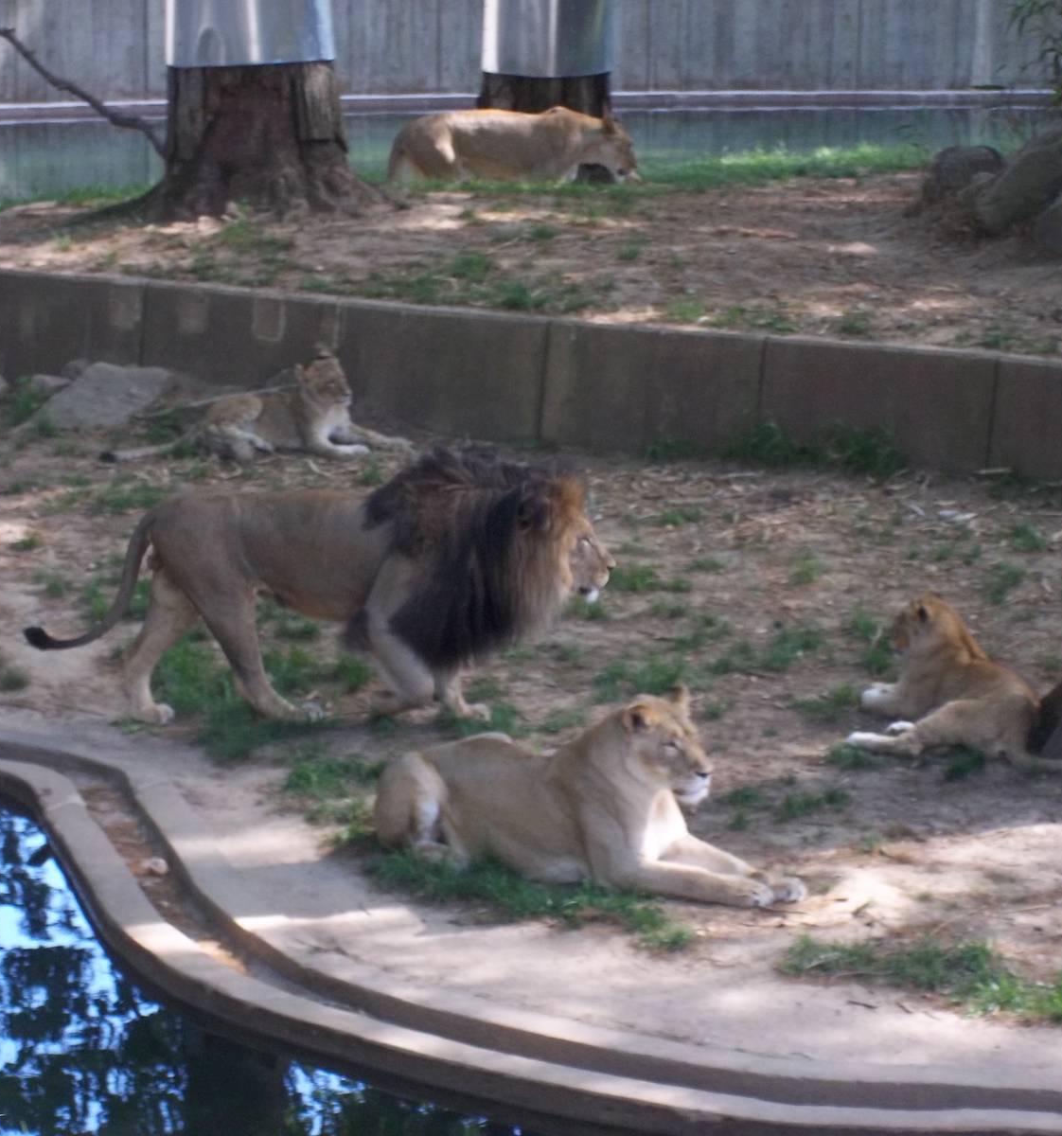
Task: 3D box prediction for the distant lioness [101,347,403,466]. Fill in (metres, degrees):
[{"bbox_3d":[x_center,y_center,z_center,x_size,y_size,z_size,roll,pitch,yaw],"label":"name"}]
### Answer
[{"bbox_3d":[-1.560,-0.953,26.913,1.720,0.600,0.580,2,11,10],"label":"distant lioness"}]

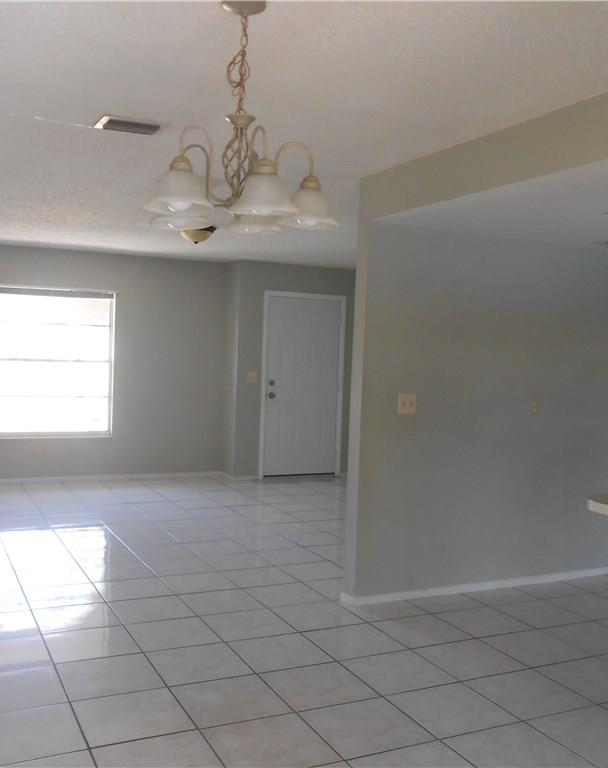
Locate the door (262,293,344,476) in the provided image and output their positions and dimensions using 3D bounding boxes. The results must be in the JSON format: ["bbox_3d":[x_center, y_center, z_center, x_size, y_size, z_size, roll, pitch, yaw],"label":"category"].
[{"bbox_3d":[-0.004,0.031,8.926,1.000,2.100,0.060,1,2,-26],"label":"door"}]

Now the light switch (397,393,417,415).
[{"bbox_3d":[0.611,0.118,4.509,0.122,0.122,0.014,1,2,-26],"label":"light switch"}]

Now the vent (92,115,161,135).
[{"bbox_3d":[-0.791,-1.168,3.514,0.300,0.030,0.235,1,2,-26],"label":"vent"}]

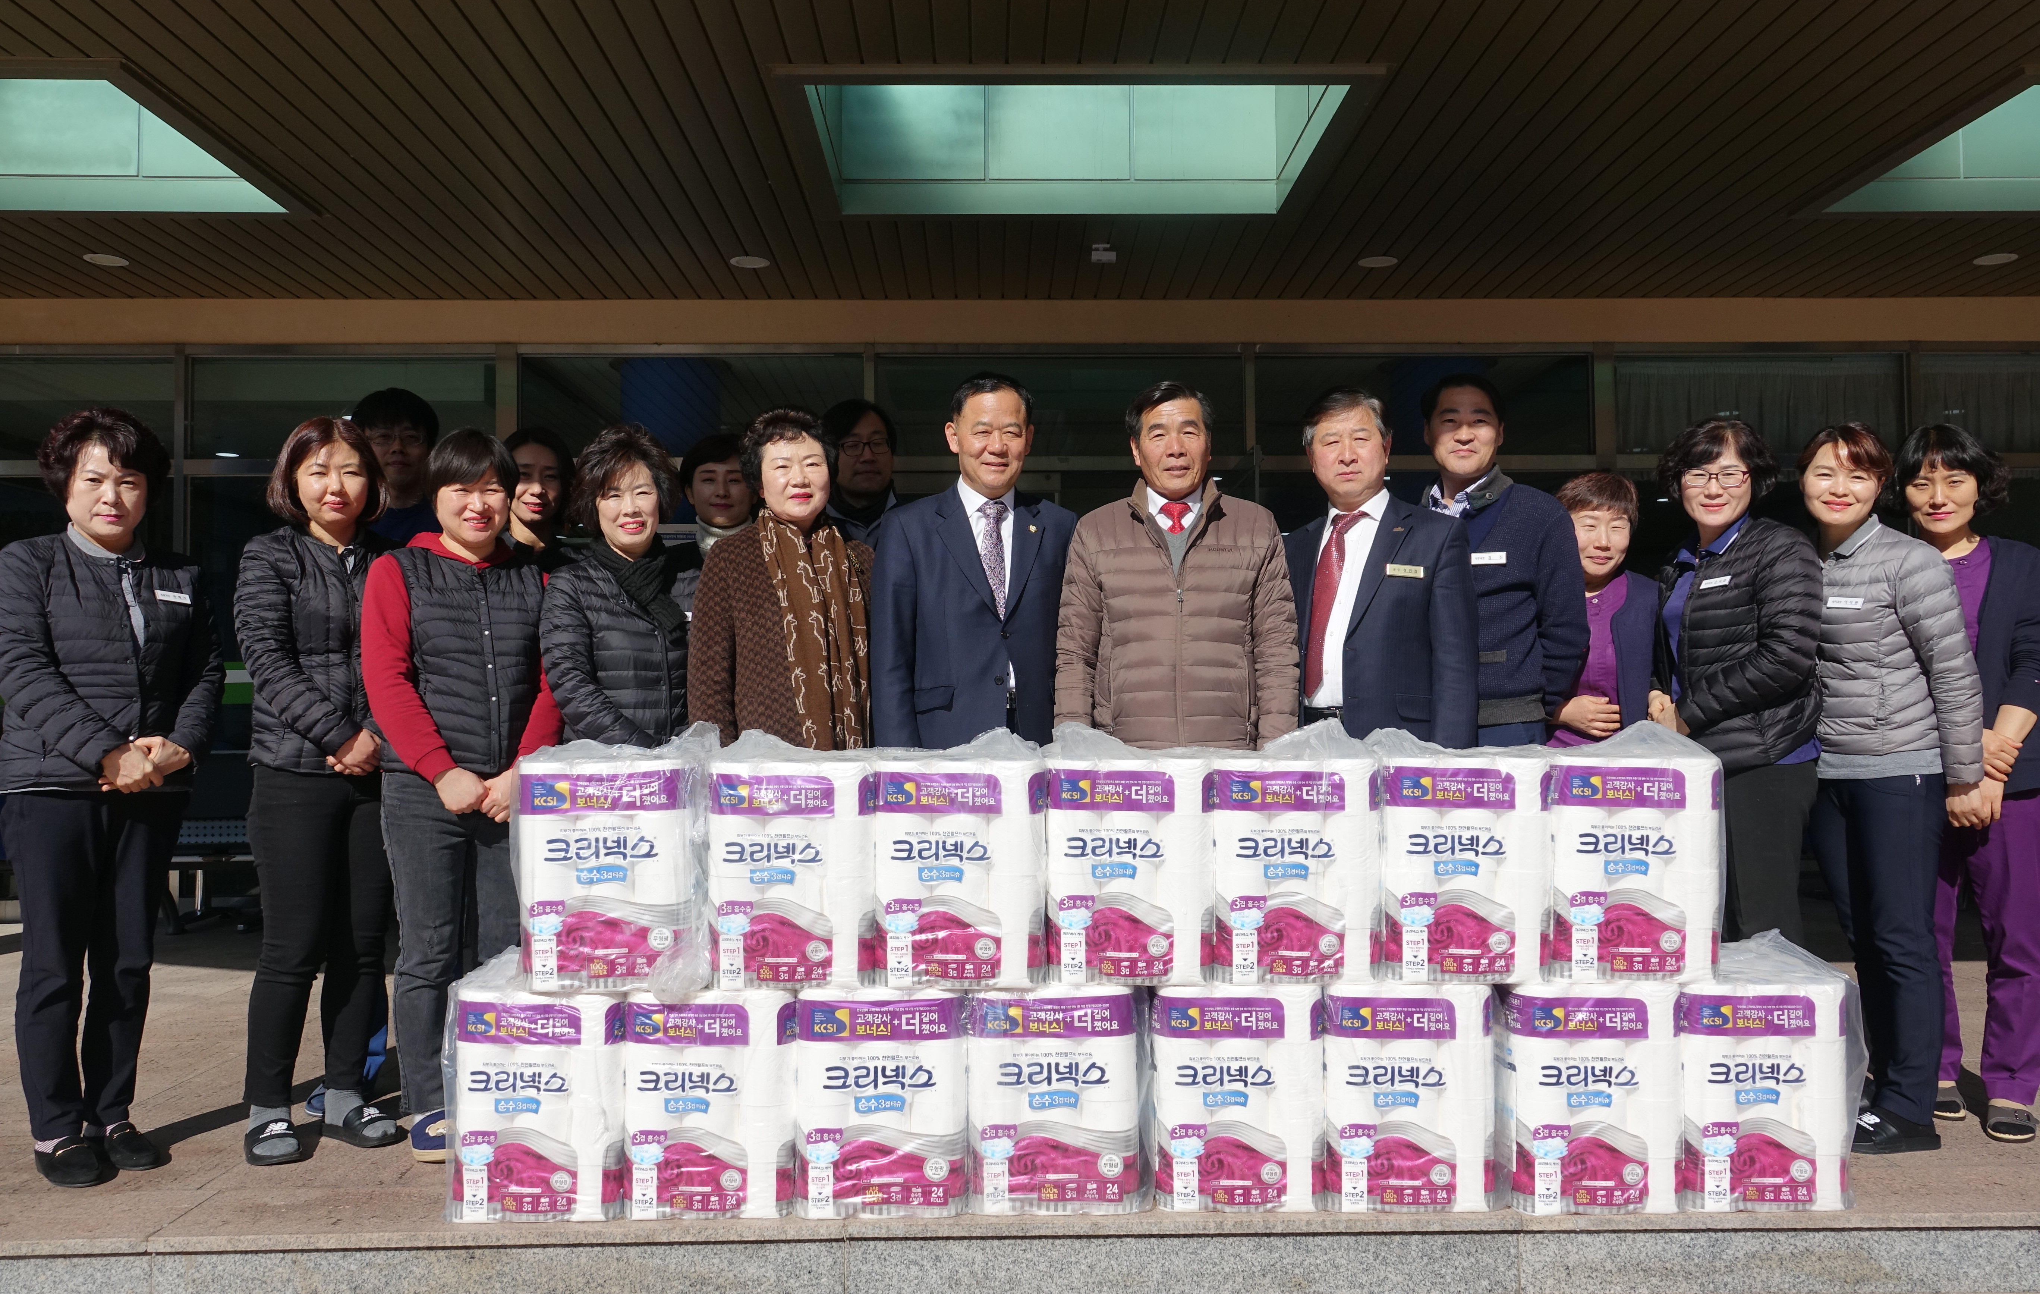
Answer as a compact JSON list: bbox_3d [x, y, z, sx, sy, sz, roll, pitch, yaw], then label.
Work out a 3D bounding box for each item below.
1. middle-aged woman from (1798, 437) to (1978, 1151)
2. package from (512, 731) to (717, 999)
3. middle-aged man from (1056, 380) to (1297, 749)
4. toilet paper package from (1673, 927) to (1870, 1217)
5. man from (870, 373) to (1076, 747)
[{"bbox_3d":[1.960,0.294,3.430,0.420,1.602,0.340,-2,-3,38],"label":"middle-aged woman"},{"bbox_3d":[-0.799,0.427,3.015,0.350,0.470,0.235,0,-2,-2],"label":"package"},{"bbox_3d":[0.338,0.262,3.292,0.530,1.677,0.310,-1,-2,5],"label":"middle-aged man"},{"bbox_3d":[1.409,0.848,2.990,0.335,0.445,0.230,0,-2,-1],"label":"toilet paper package"},{"bbox_3d":[-0.091,0.255,3.292,0.490,1.698,0.300,0,-2,-6],"label":"man"}]

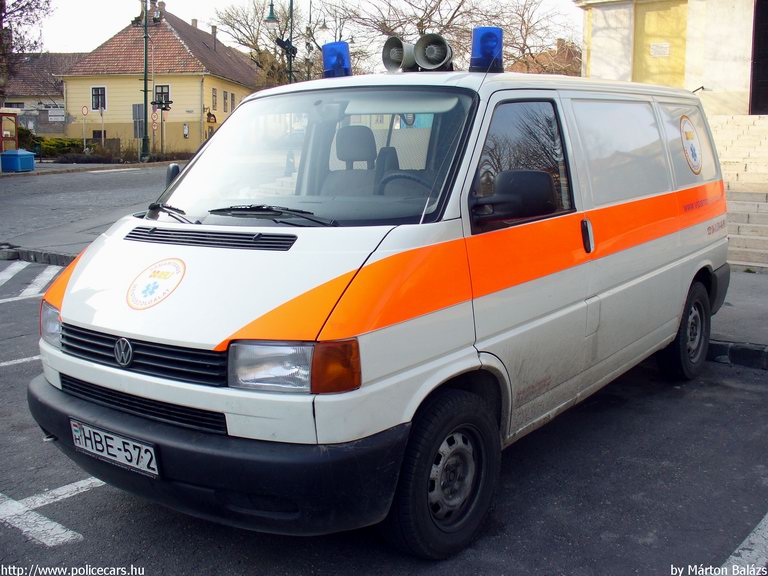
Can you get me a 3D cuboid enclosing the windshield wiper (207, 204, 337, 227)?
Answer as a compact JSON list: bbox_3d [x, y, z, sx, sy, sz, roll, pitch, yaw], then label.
[{"bbox_3d":[-0.454,-0.287,3.255,0.660,0.080,0.090,4,12,31],"label":"windshield wiper"}]

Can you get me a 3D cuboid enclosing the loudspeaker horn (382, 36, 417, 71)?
[{"bbox_3d":[0.136,-1.242,4.364,0.210,0.190,0.190,-9,12,-34],"label":"loudspeaker horn"}]

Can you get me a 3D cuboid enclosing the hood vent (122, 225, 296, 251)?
[{"bbox_3d":[-0.710,-0.193,3.233,0.975,0.038,0.085,5,48,37],"label":"hood vent"}]

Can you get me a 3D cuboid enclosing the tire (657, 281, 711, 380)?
[{"bbox_3d":[1.991,0.277,5.493,0.205,0.655,0.655,5,12,37],"label":"tire"}]

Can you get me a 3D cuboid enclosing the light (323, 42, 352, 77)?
[{"bbox_3d":[-0.244,-1.211,4.400,0.160,0.210,0.160,-4,8,1],"label":"light"}]

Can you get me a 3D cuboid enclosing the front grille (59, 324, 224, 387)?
[{"bbox_3d":[-0.924,0.236,3.005,1.000,0.125,0.080,5,12,37],"label":"front grille"}]

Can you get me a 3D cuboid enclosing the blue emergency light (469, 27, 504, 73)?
[{"bbox_3d":[0.494,-1.130,3.901,0.160,0.210,0.160,-2,10,0],"label":"blue emergency light"}]

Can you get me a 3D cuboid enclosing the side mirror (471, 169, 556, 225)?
[{"bbox_3d":[0.488,-0.350,3.165,0.280,0.195,0.155,5,12,37],"label":"side mirror"}]

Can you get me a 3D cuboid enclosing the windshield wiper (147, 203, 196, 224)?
[{"bbox_3d":[-0.947,-0.340,3.734,0.090,0.070,0.620,-9,12,-31],"label":"windshield wiper"}]

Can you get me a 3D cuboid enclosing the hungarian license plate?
[{"bbox_3d":[-0.979,0.573,2.974,0.525,0.118,0.020,5,12,37],"label":"hungarian license plate"}]

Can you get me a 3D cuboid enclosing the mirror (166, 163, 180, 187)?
[{"bbox_3d":[-1.072,-0.556,4.396,0.230,0.210,0.130,6,13,38],"label":"mirror"}]

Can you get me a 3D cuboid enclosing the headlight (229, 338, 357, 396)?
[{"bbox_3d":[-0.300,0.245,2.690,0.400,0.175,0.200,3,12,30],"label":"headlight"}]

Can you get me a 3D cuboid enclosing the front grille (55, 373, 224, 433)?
[{"bbox_3d":[-0.933,0.421,3.028,1.010,0.085,0.075,6,13,38],"label":"front grille"}]

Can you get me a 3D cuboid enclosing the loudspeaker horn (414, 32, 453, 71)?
[{"bbox_3d":[0.258,-1.230,4.280,0.185,0.190,0.200,2,10,22],"label":"loudspeaker horn"}]

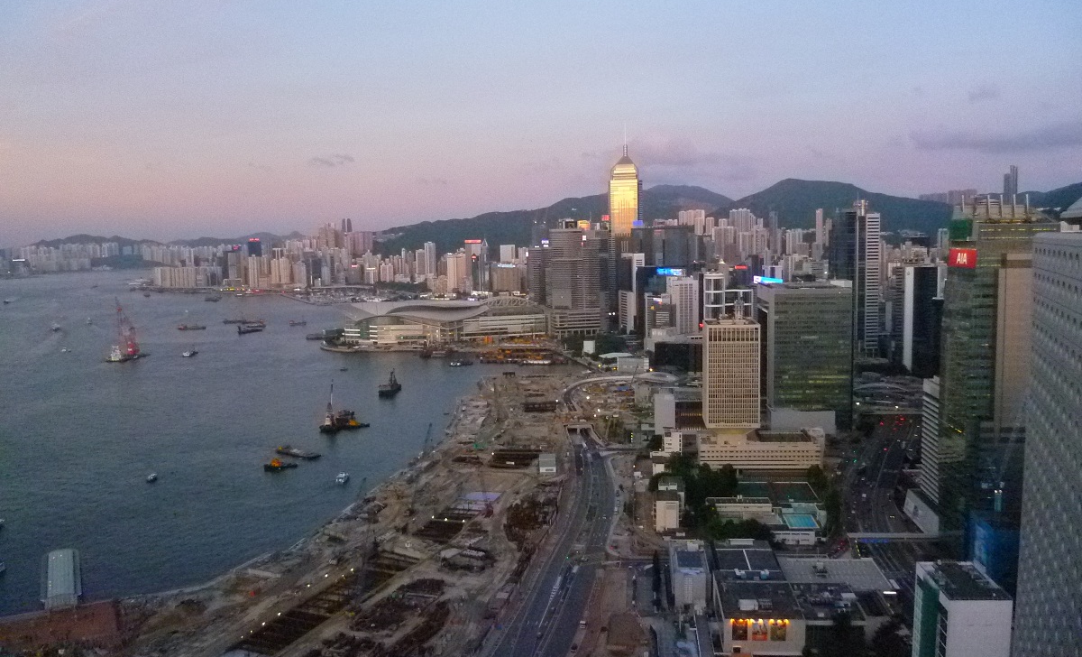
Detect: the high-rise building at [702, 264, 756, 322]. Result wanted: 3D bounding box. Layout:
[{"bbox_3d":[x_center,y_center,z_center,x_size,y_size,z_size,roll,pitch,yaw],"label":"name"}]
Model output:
[{"bbox_3d":[205.650,7.670,964.030,53.500,137.000,42.000,-1,6,6],"label":"high-rise building"}]

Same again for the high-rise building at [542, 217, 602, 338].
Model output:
[{"bbox_3d":[59.240,-82.650,1591.120,102.600,198.000,70.000,-1,6,4],"label":"high-rise building"}]

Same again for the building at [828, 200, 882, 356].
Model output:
[{"bbox_3d":[436.120,-60.170,1220.120,60.800,211.900,45.000,-1,6,6],"label":"building"}]

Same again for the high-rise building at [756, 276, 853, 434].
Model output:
[{"bbox_3d":[244.730,23.660,821.890,72.600,131.900,78.000,-1,6,6],"label":"high-rise building"}]

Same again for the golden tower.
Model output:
[{"bbox_3d":[158.910,-160.410,1640.240,59.200,339.000,58.000,-1,6,6],"label":"golden tower"}]

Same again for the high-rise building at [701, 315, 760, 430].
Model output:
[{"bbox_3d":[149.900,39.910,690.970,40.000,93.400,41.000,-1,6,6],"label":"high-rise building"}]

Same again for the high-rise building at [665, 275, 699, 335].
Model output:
[{"bbox_3d":[200.670,-10.810,1232.030,38.500,120.800,36.000,-1,6,4],"label":"high-rise building"}]

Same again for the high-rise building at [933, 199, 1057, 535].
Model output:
[{"bbox_3d":[272.630,21.830,525.820,45.300,193.200,46.000,-1,6,6],"label":"high-rise building"}]

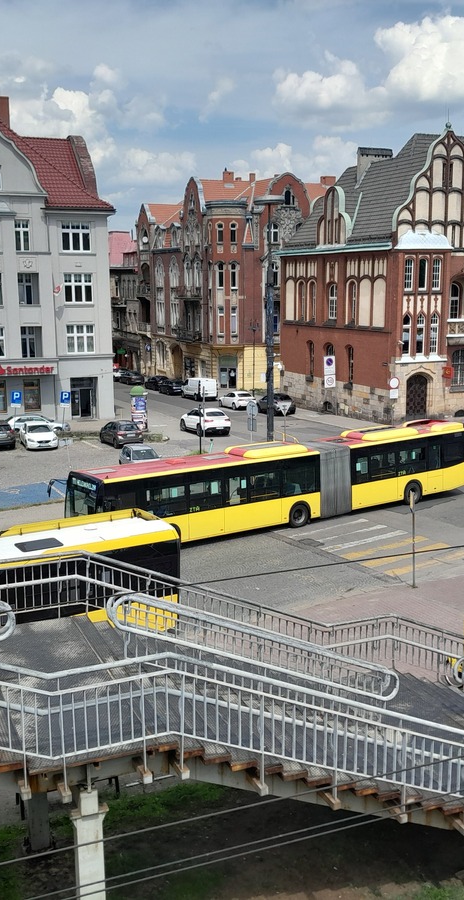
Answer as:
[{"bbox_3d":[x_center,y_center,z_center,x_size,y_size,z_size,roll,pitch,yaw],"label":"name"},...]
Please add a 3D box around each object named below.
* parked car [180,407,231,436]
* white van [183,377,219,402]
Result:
[{"bbox_3d":[-1.759,-1.915,61.881,1.950,1.680,4.800,-5,11,-24],"label":"parked car"},{"bbox_3d":[-2.935,-5.517,84.222,1.920,1.910,4.850,-5,10,-24],"label":"white van"}]

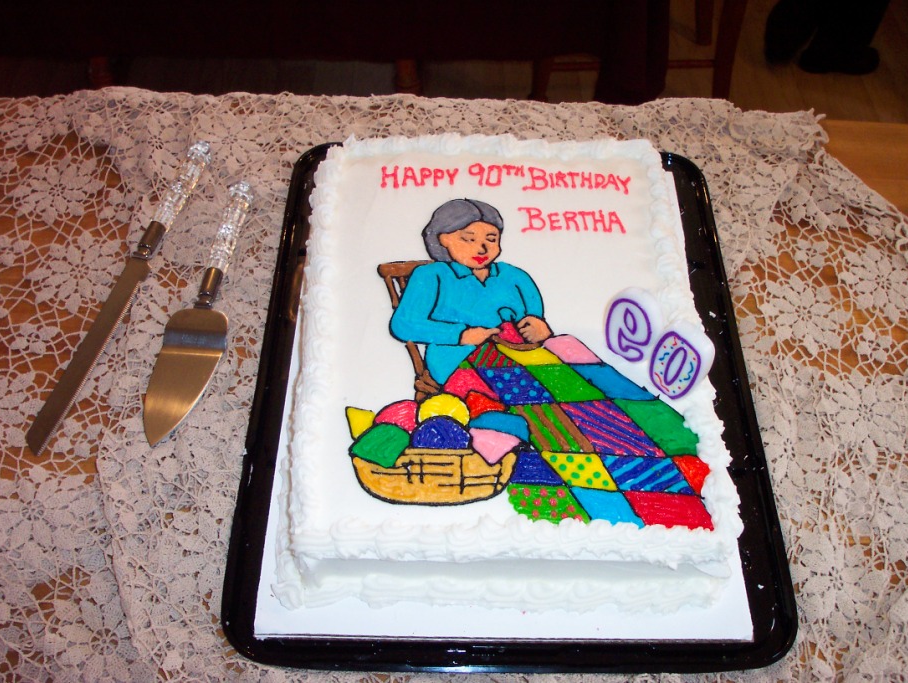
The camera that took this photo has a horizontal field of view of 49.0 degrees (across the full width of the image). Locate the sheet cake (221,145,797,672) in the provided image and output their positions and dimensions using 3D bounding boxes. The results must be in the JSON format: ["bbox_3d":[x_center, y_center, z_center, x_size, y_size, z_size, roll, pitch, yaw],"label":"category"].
[{"bbox_3d":[0.040,-0.001,0.777,0.388,0.085,0.507,1,52,0],"label":"sheet cake"}]

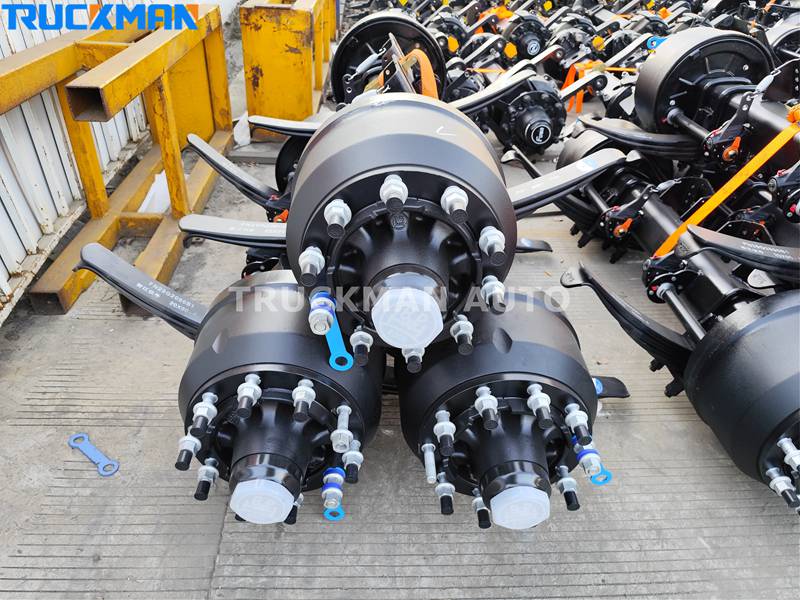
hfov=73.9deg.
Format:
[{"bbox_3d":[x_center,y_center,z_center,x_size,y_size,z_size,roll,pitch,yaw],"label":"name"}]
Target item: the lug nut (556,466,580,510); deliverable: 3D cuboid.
[{"bbox_3d":[0.374,0.416,1.178,0.045,0.045,0.093,3,33,-3],"label":"lug nut"}]

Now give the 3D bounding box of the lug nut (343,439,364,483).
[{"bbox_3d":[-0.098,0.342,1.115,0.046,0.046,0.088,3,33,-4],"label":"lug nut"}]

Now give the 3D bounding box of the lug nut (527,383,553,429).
[{"bbox_3d":[0.274,0.206,1.036,0.046,0.046,0.090,3,33,-4],"label":"lug nut"}]

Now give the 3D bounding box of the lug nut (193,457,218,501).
[{"bbox_3d":[-0.413,0.384,1.138,0.045,0.045,0.089,2,33,-4],"label":"lug nut"}]

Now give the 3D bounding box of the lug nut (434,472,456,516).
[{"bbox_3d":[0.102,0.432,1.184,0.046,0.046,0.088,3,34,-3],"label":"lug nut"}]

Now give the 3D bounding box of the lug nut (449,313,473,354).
[{"bbox_3d":[0.122,0.067,1.021,0.046,0.046,0.086,3,34,-4],"label":"lug nut"}]

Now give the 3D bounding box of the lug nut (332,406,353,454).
[{"bbox_3d":[-0.114,0.256,1.063,0.046,0.046,0.091,3,33,-4],"label":"lug nut"}]

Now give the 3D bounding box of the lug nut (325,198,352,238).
[{"bbox_3d":[-0.103,-0.135,0.883,0.045,0.045,0.092,2,34,-4],"label":"lug nut"}]

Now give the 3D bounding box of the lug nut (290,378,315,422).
[{"bbox_3d":[-0.185,0.194,1.023,0.046,0.046,0.087,3,33,-4],"label":"lug nut"}]

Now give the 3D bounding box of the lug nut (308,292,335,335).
[{"bbox_3d":[-0.143,0.026,0.987,0.046,0.046,0.086,2,34,-3],"label":"lug nut"}]

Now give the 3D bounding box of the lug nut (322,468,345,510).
[{"bbox_3d":[-0.146,0.412,1.169,0.046,0.046,0.090,3,33,-4],"label":"lug nut"}]

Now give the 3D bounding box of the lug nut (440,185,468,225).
[{"bbox_3d":[0.093,-0.158,0.878,0.045,0.045,0.095,2,34,-4],"label":"lug nut"}]

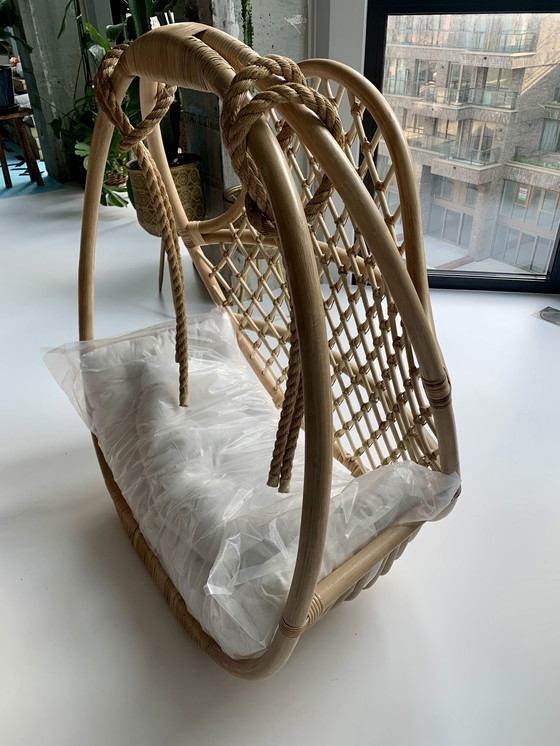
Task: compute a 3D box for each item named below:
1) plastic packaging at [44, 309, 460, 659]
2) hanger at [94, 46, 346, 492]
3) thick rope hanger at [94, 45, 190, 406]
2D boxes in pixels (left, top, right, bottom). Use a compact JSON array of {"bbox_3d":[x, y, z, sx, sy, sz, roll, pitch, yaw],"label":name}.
[{"bbox_3d":[-0.115,0.189,1.351,0.520,0.270,0.920,-22,38,-30],"label":"plastic packaging"},{"bbox_3d":[-0.126,-0.175,1.075,0.180,0.800,0.600,-22,38,-30],"label":"hanger"},{"bbox_3d":[-0.255,-0.264,1.221,0.170,0.800,0.170,-22,38,-30],"label":"thick rope hanger"}]

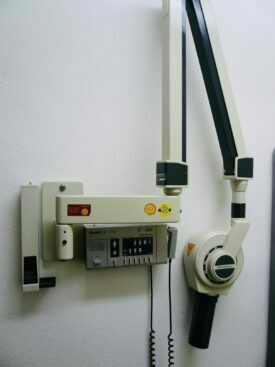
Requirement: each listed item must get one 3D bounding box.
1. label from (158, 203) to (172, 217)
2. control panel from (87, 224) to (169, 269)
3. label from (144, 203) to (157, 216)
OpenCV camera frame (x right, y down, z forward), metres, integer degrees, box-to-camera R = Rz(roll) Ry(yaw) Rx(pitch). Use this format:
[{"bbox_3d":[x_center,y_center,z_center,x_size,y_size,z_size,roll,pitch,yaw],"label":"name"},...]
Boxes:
[{"bbox_3d":[0.098,0.093,1.040,0.046,0.045,0.002,0,3,-4],"label":"label"},{"bbox_3d":[-0.042,0.230,1.121,0.293,0.142,0.085,-1,3,-12],"label":"control panel"},{"bbox_3d":[0.045,0.091,1.037,0.041,0.042,0.002,0,3,-4],"label":"label"}]

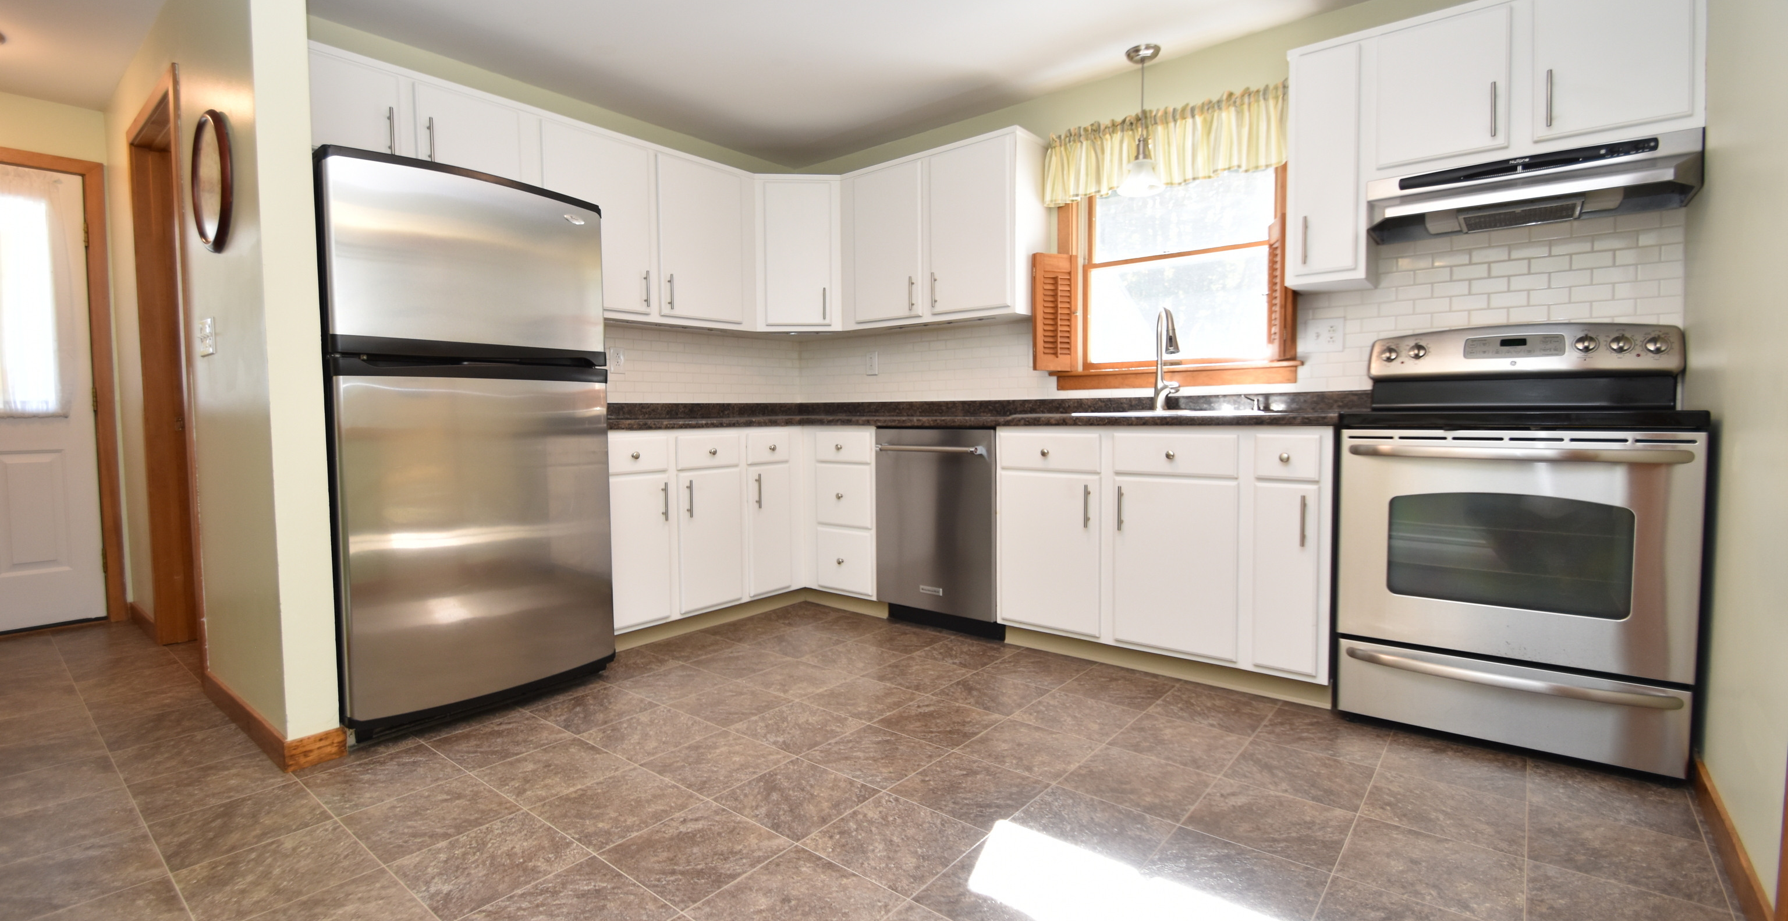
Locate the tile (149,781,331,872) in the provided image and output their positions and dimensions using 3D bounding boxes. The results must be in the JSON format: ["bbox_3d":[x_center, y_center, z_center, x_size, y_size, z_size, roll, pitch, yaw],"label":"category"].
[{"bbox_3d":[-1.512,0.845,1.728,0.303,0.015,0.299,2,3,39],"label":"tile"}]

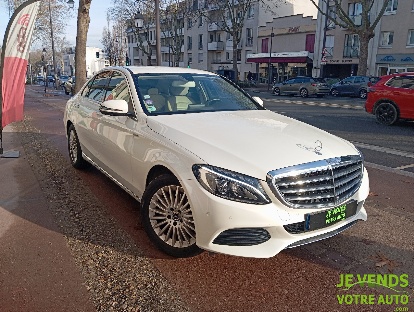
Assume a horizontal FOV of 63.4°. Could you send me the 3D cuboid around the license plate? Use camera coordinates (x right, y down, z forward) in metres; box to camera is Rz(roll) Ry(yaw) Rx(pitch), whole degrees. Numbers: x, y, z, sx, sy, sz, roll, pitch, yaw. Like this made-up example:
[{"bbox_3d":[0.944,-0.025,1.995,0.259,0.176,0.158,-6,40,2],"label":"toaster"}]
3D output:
[{"bbox_3d":[0.850,0.401,2.254,0.520,0.110,0.020,-8,16,-33],"label":"license plate"}]

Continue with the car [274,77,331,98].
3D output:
[{"bbox_3d":[7.040,-5.270,25.450,1.790,1.450,4.560,-8,16,-34],"label":"car"}]

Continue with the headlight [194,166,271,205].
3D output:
[{"bbox_3d":[0.150,0.177,2.123,0.370,0.210,0.420,-8,16,-33],"label":"headlight"}]

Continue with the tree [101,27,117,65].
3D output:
[{"bbox_3d":[-20.671,-21.713,71.279,3.400,10.919,3.400,1,14,0],"label":"tree"}]

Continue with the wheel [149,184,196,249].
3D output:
[{"bbox_3d":[-0.200,0.439,2.557,0.485,0.485,0.180,10,16,32],"label":"wheel"}]

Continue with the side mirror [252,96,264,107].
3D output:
[{"bbox_3d":[0.613,-0.637,4.028,0.235,0.145,0.160,-8,16,-33],"label":"side mirror"}]

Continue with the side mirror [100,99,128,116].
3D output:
[{"bbox_3d":[-0.845,-0.432,3.063,0.235,0.145,0.160,-8,16,-33],"label":"side mirror"}]

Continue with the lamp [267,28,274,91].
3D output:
[{"bbox_3d":[6.469,-9.697,33.932,0.350,6.100,0.350,-10,17,-39],"label":"lamp"}]

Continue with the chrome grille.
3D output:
[{"bbox_3d":[0.816,0.179,2.261,0.900,0.300,0.150,-8,16,-33],"label":"chrome grille"}]

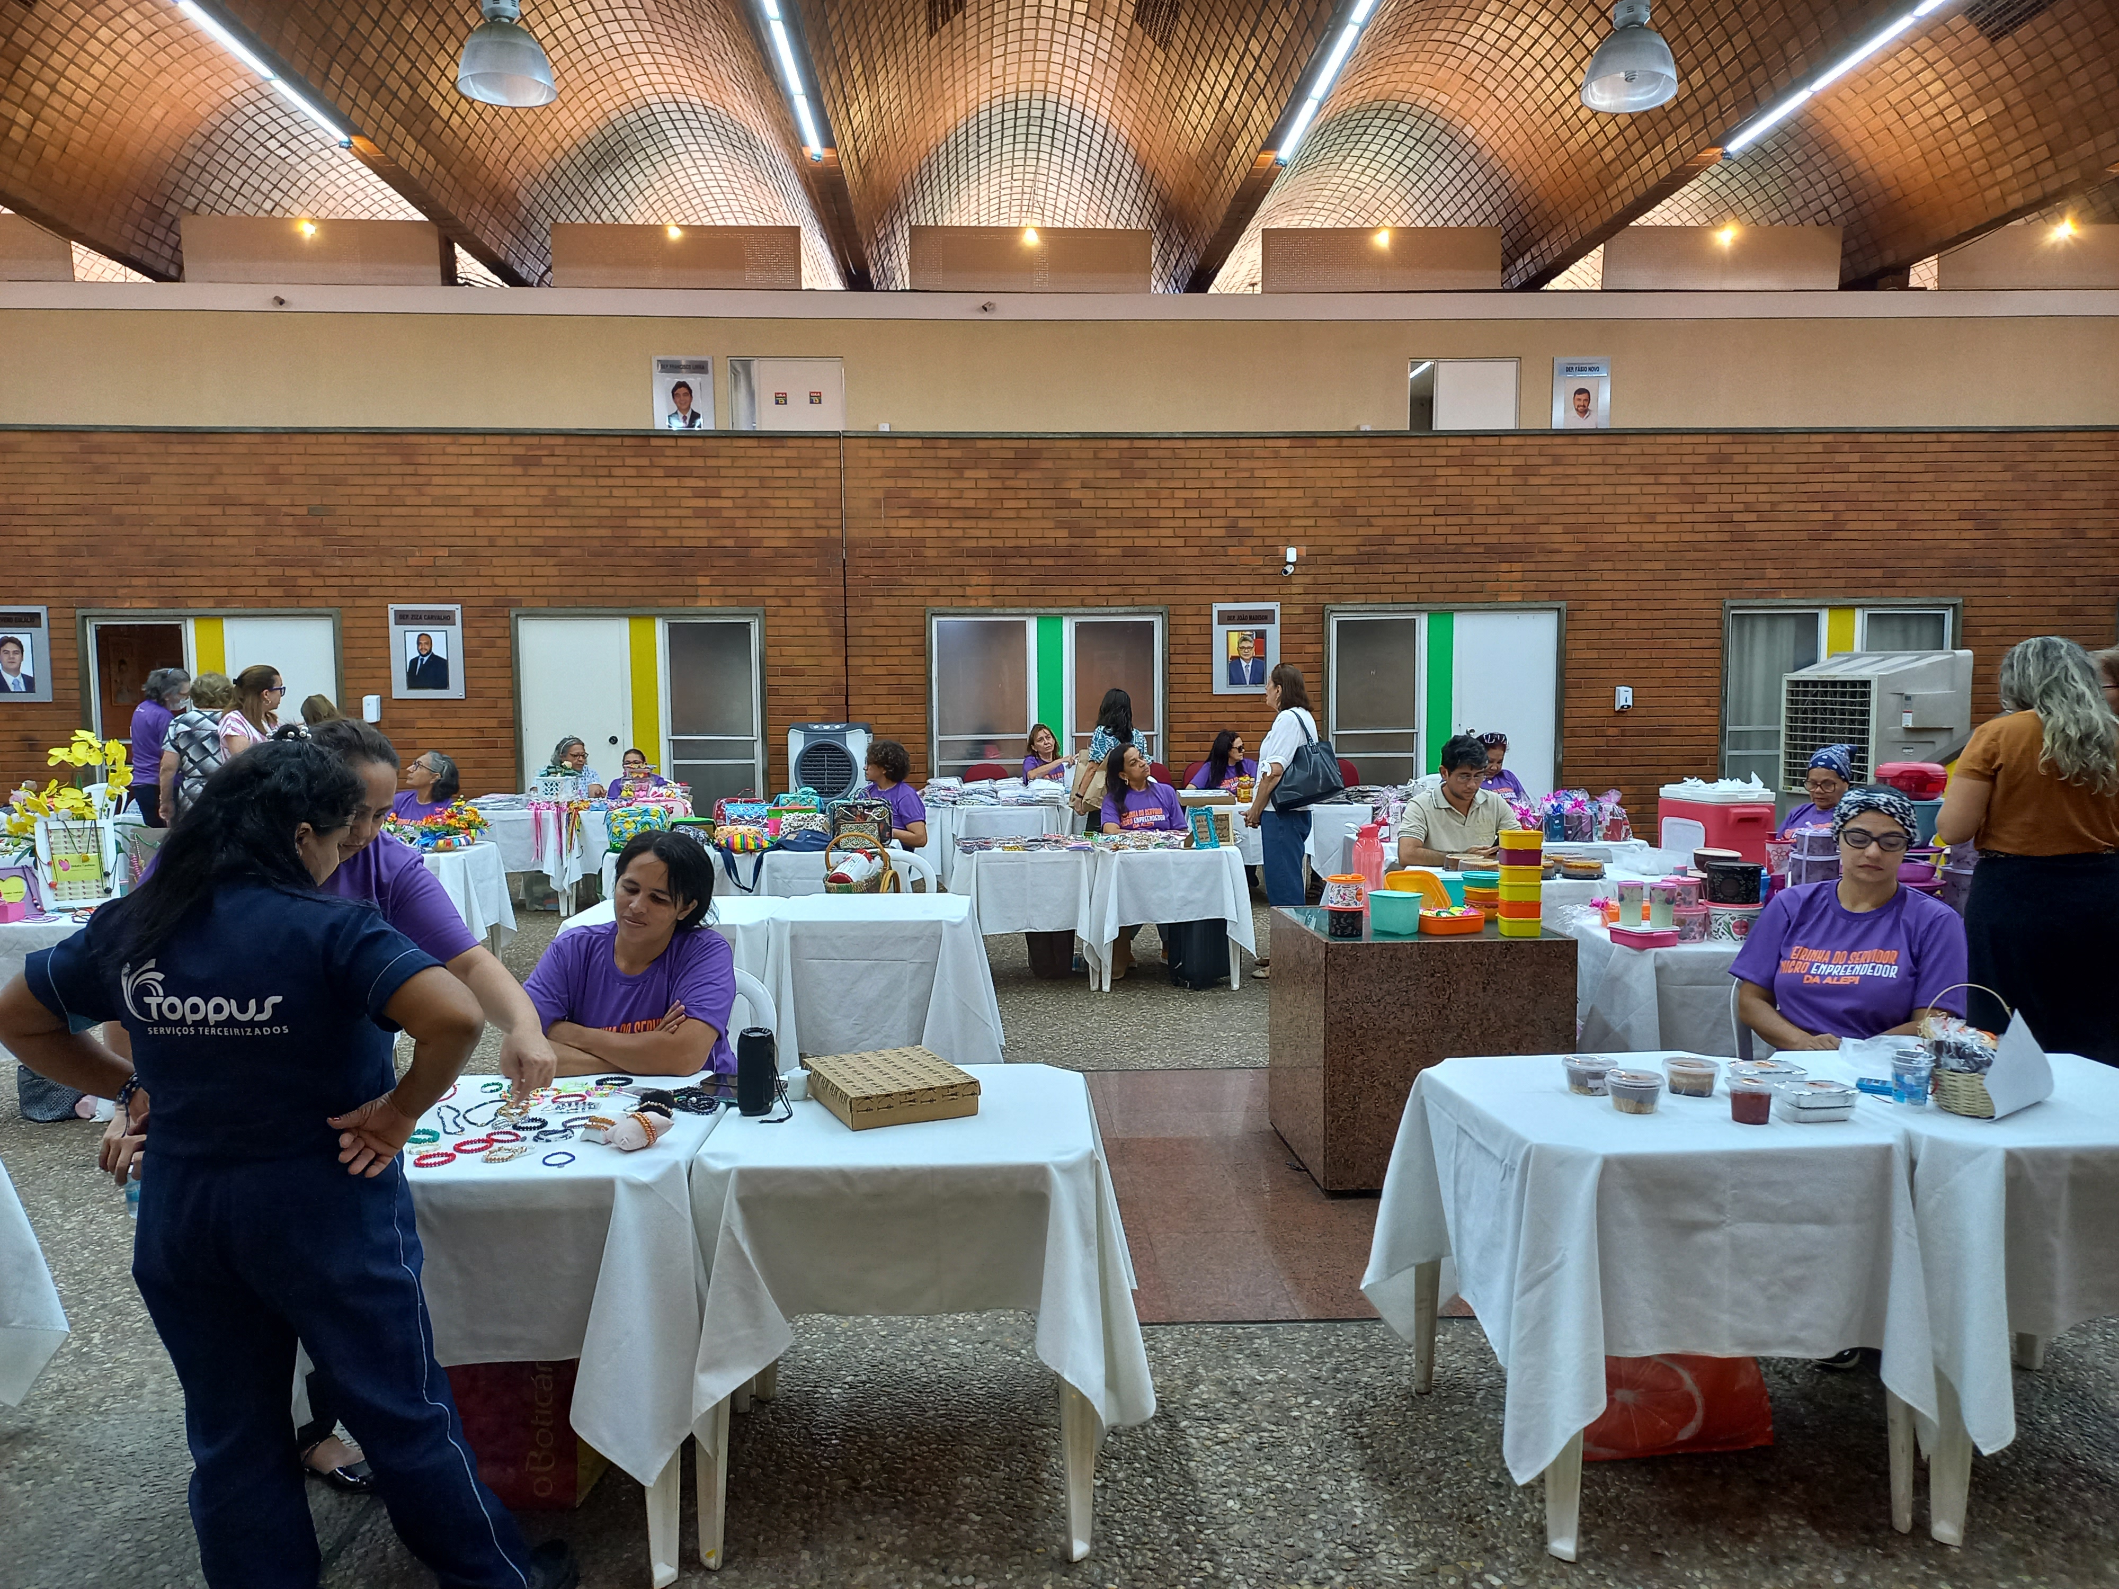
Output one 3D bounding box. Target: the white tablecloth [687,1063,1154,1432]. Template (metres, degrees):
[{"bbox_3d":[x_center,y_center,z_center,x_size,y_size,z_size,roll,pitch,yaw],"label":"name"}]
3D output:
[{"bbox_3d":[-0.255,0.846,2.930,0.810,0.495,0.820,-1,5,-1],"label":"white tablecloth"}]

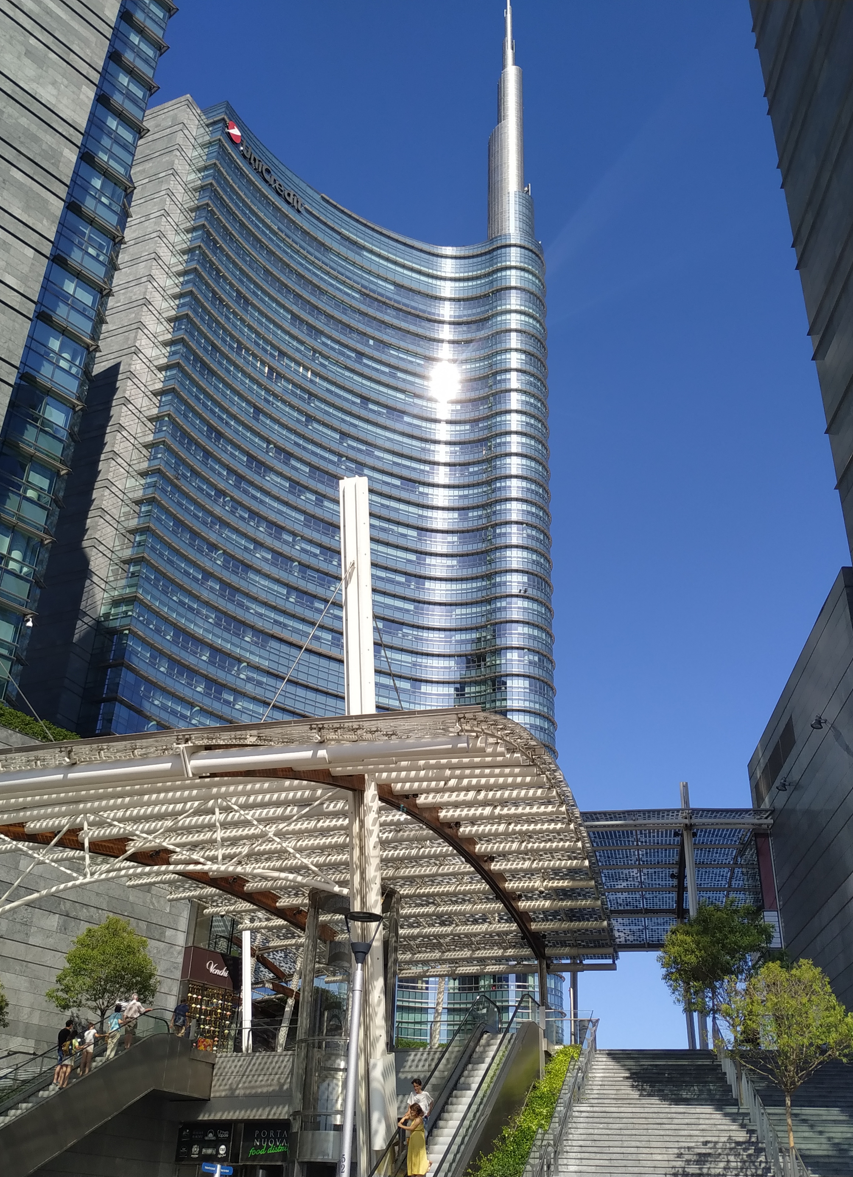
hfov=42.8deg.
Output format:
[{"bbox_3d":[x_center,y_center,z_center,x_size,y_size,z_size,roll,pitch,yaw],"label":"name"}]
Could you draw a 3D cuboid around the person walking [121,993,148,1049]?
[{"bbox_3d":[-9.673,14.279,35.921,0.620,1.740,0.500,-13,-35,25],"label":"person walking"}]

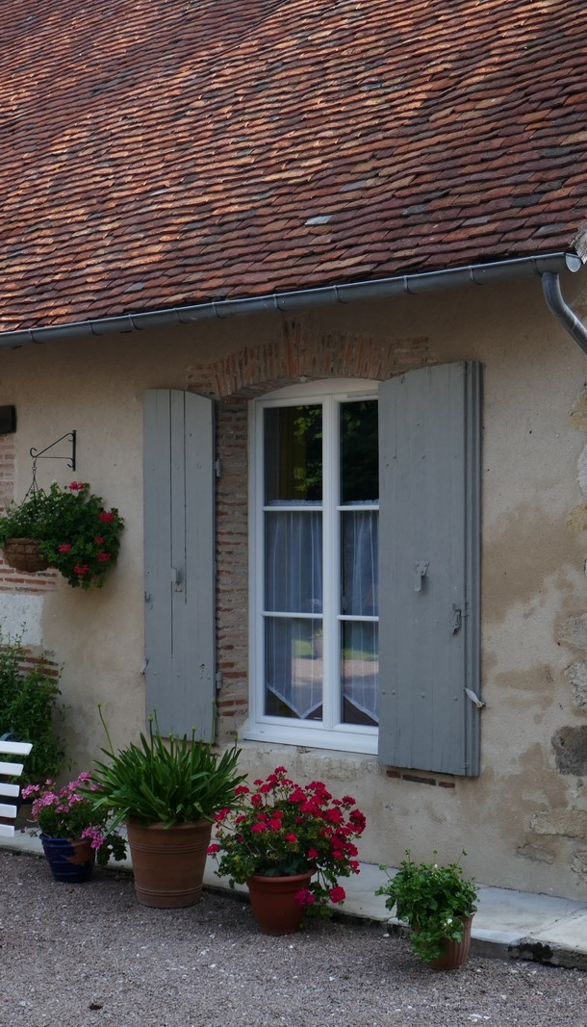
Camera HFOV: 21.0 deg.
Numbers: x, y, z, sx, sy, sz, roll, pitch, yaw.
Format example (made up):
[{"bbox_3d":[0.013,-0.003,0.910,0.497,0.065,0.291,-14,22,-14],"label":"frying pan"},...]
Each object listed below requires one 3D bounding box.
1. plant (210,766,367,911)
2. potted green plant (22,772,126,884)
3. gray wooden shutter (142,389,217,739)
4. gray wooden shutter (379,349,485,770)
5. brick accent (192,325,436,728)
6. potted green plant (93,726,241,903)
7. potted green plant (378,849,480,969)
[{"bbox_3d":[-0.020,1.542,7.503,0.690,0.670,0.620,-1,-1,42],"label":"plant"},{"bbox_3d":[-1.198,1.712,8.638,0.560,0.610,0.520,0,-1,0],"label":"potted green plant"},{"bbox_3d":[-0.681,0.297,9.569,0.610,2.120,0.048,-1,-2,42],"label":"gray wooden shutter"},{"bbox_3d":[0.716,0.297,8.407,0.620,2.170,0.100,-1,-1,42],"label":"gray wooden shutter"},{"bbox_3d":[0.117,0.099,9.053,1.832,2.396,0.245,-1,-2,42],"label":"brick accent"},{"bbox_3d":[-0.640,1.496,7.959,0.734,0.891,0.734,0,-1,0],"label":"potted green plant"},{"bbox_3d":[0.572,1.680,6.747,0.415,0.472,0.415,0,-1,0],"label":"potted green plant"}]

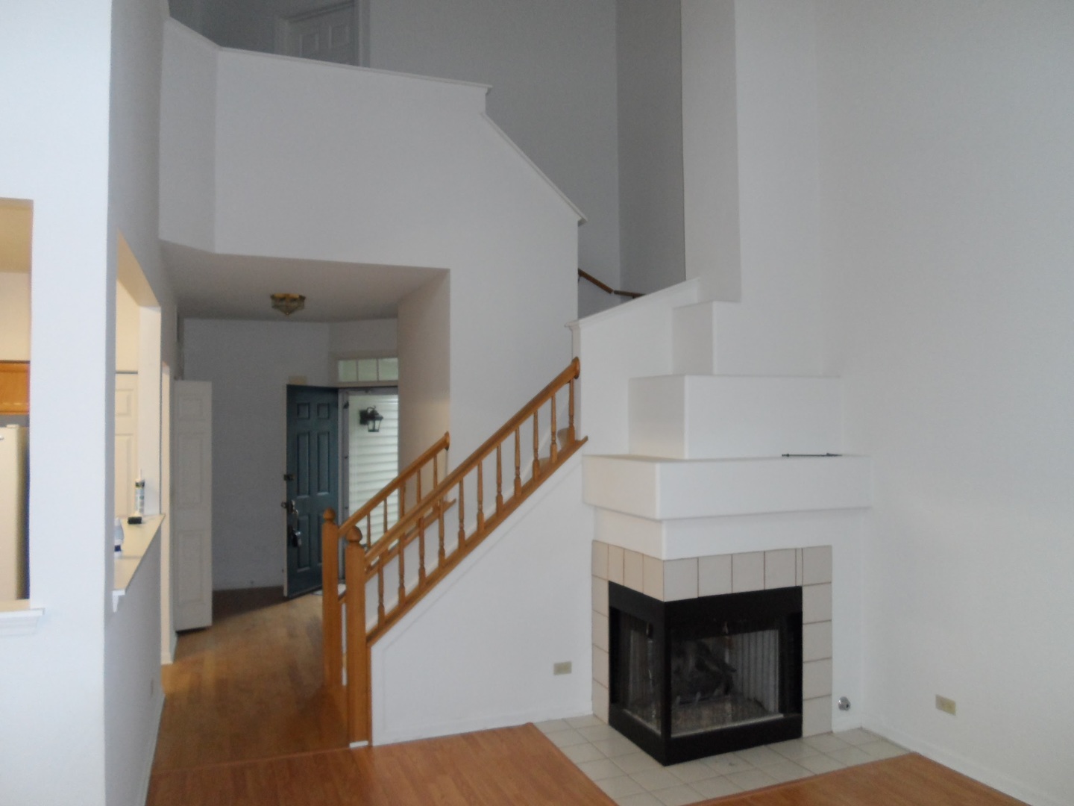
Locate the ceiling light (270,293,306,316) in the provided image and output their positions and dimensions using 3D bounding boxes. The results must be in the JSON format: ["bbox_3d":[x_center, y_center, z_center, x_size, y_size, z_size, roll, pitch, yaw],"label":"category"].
[{"bbox_3d":[-2.046,-0.798,6.380,0.285,0.165,0.285,0,-1,-22],"label":"ceiling light"}]

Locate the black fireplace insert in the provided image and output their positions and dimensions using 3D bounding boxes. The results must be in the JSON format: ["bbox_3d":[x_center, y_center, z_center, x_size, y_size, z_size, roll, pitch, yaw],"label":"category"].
[{"bbox_3d":[0.918,1.392,4.262,0.860,0.799,0.587,0,-1,-22],"label":"black fireplace insert"}]

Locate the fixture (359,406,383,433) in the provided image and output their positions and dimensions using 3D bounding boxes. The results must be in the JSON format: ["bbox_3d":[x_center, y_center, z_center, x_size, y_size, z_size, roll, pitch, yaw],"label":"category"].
[{"bbox_3d":[-1.867,0.185,8.750,0.210,0.300,0.155,-1,-1,23],"label":"fixture"}]

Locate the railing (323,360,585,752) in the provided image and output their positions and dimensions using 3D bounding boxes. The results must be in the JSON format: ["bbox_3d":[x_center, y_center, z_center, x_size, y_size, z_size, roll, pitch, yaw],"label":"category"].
[{"bbox_3d":[-0.534,0.776,4.760,1.373,2.061,1.060,0,-1,-22],"label":"railing"}]

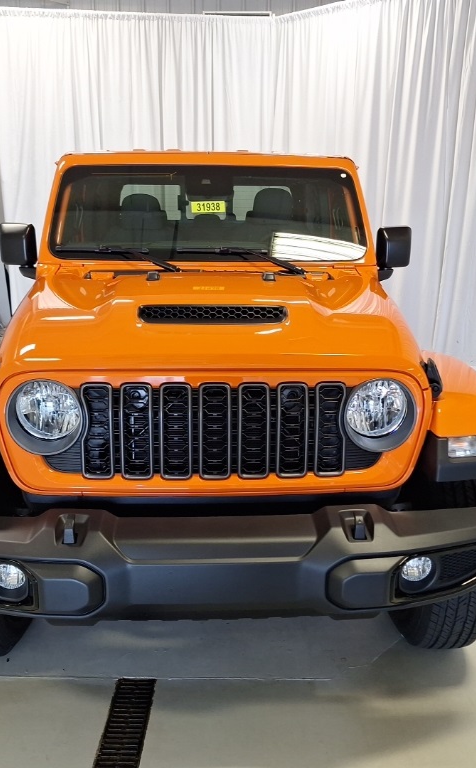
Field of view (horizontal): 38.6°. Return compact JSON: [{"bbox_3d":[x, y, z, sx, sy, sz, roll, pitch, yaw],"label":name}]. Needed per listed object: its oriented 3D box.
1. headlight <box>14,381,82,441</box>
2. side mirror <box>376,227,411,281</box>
[{"bbox_3d":[-0.532,0.067,1.930,0.175,0.170,0.090,0,14,-3],"label":"headlight"},{"bbox_3d":[0.749,-0.630,3.271,0.155,0.235,0.120,0,14,-3],"label":"side mirror"}]

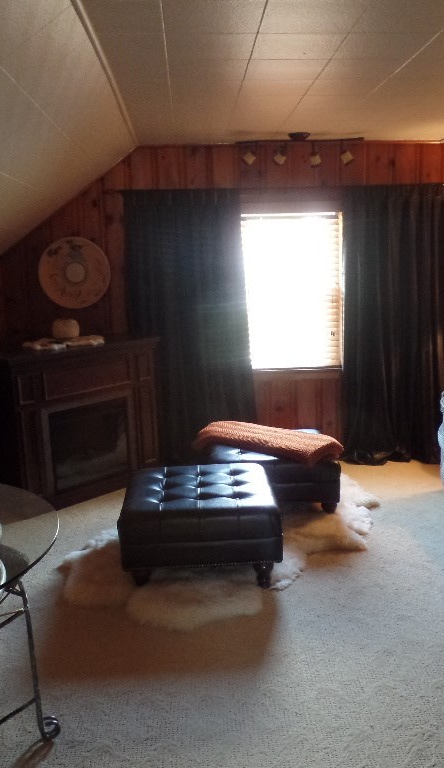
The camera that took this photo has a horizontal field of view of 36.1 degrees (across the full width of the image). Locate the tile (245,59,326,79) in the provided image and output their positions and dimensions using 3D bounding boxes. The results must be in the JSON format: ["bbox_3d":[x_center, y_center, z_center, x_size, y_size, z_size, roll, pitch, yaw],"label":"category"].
[{"bbox_3d":[0.249,-1.262,2.713,0.305,0.020,0.305,-2,11,-3],"label":"tile"}]

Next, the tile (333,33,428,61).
[{"bbox_3d":[0.571,-1.216,2.432,0.305,0.020,0.305,-2,11,-3],"label":"tile"}]

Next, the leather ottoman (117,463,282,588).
[{"bbox_3d":[-0.110,0.684,3.437,0.735,0.390,0.720,-2,11,-1],"label":"leather ottoman"}]

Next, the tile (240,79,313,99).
[{"bbox_3d":[0.233,-1.317,3.008,0.305,0.020,0.305,-2,11,-3],"label":"tile"}]

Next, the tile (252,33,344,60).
[{"bbox_3d":[0.265,-1.204,2.413,0.305,0.020,0.305,-2,11,-3],"label":"tile"}]

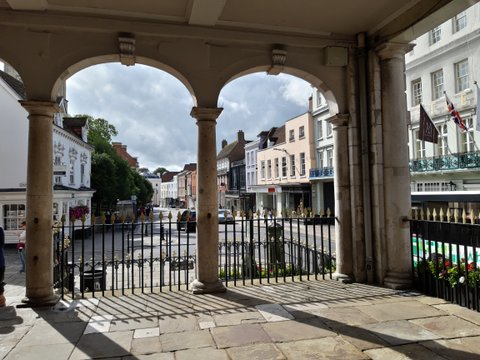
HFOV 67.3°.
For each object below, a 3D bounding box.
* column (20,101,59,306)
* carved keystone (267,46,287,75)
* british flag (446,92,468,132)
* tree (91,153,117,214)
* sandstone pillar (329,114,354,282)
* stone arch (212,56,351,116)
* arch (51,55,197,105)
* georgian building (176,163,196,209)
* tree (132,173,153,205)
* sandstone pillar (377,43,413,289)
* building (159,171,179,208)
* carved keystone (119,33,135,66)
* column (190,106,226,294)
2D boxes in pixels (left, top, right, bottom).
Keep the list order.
[{"bbox_3d":[-3.080,0.327,5.581,0.497,3.065,0.497,0,-3,-14],"label":"column"},{"bbox_3d":[0.592,-2.114,6.396,0.240,0.420,0.420,0,-2,-14],"label":"carved keystone"},{"bbox_3d":[11.531,-3.568,19.200,1.300,2.000,0.450,0,-2,-14],"label":"british flag"},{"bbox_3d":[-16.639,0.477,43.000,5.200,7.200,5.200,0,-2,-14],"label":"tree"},{"bbox_3d":[1.962,0.303,6.834,0.478,3.051,0.478,0,-3,-14],"label":"sandstone pillar"},{"bbox_3d":[0.685,-1.658,6.669,2.359,0.858,0.390,0,-3,-14],"label":"stone arch"},{"bbox_3d":[-1.878,-1.634,6.011,2.281,0.838,0.390,0,-3,-14],"label":"arch"},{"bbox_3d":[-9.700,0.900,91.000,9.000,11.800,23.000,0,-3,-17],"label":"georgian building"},{"bbox_3d":[-18.738,1.748,70.000,5.000,6.500,5.000,0,-2,-14],"label":"tree"},{"bbox_3d":[2.719,-0.287,6.303,0.565,4.152,0.565,0,-3,-14],"label":"sandstone pillar"},{"bbox_3d":[-25.814,3.479,132.000,9.000,13.000,13.000,1,-3,-39],"label":"building"},{"bbox_3d":[-1.812,-2.075,5.806,0.240,0.430,0.420,0,-2,-14],"label":"carved keystone"},{"bbox_3d":[-0.549,0.329,6.114,0.550,3.020,0.550,0,-2,-14],"label":"column"}]

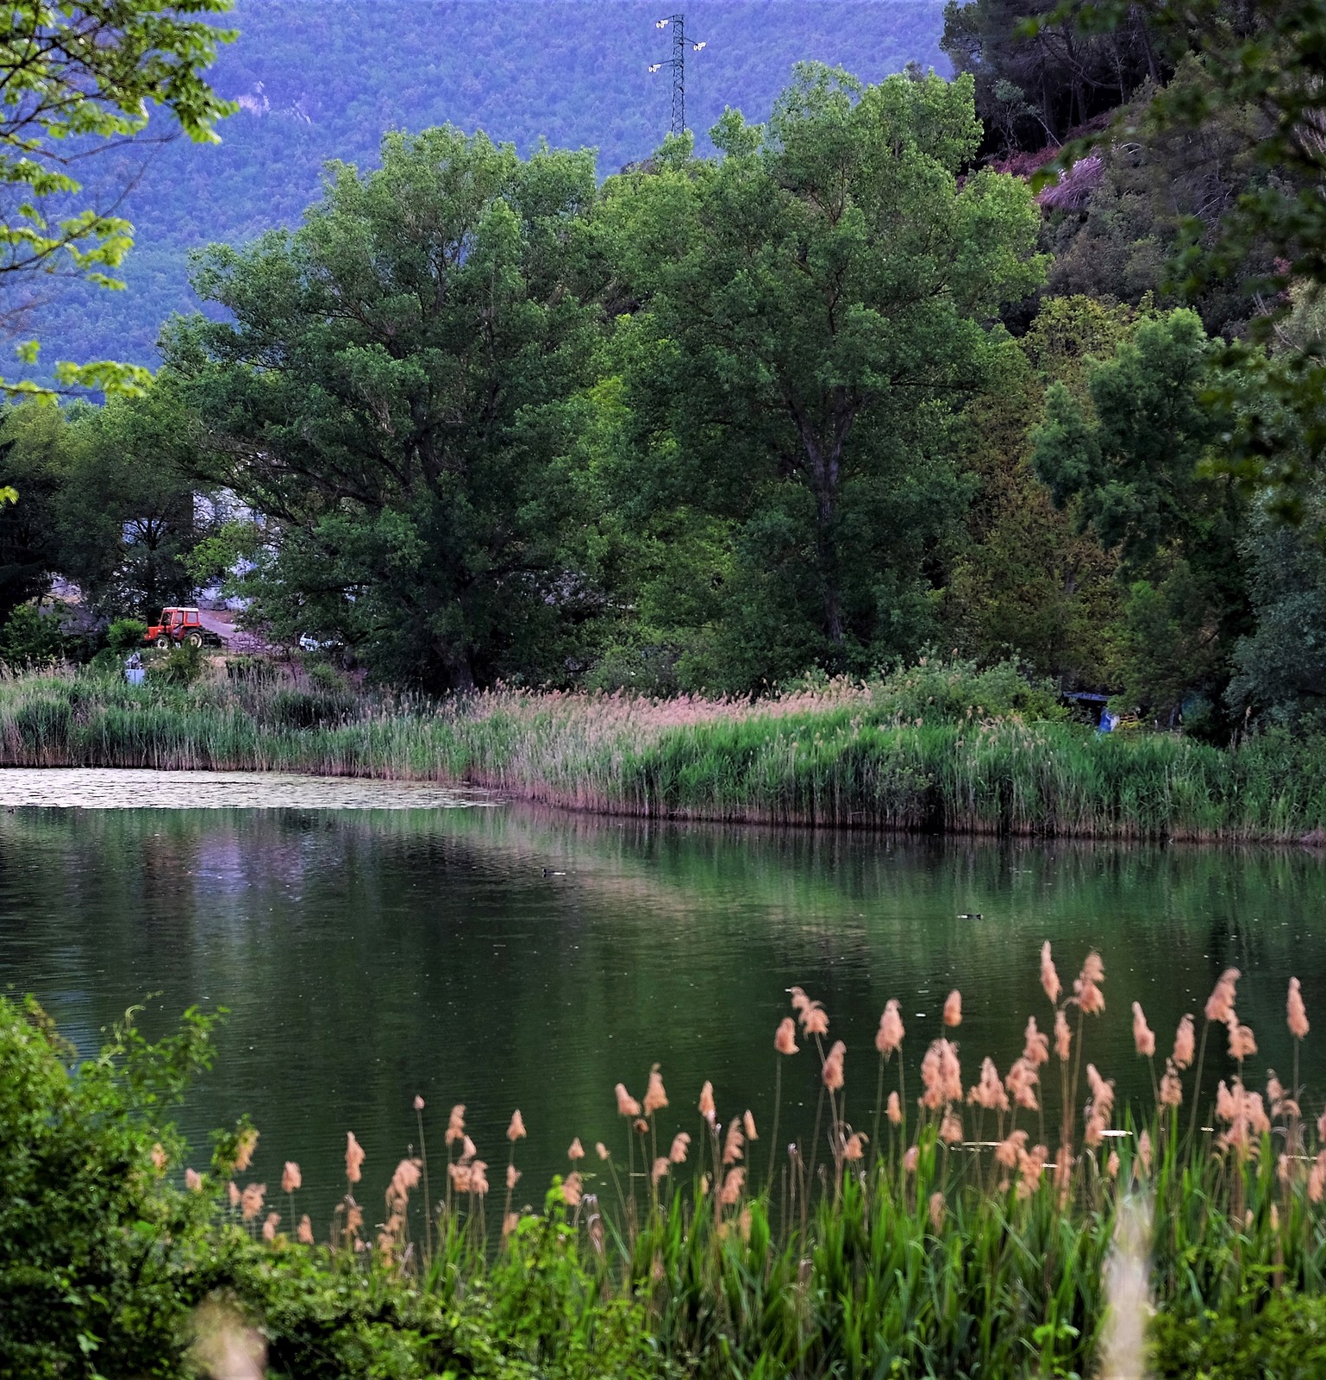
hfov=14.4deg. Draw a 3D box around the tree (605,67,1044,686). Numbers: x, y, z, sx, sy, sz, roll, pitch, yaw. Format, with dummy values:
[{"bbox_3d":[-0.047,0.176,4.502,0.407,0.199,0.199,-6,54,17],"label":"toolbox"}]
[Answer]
[{"bbox_3d":[7.264,-13.548,235.000,19.686,28.839,18.000,0,1,0],"label":"tree"}]

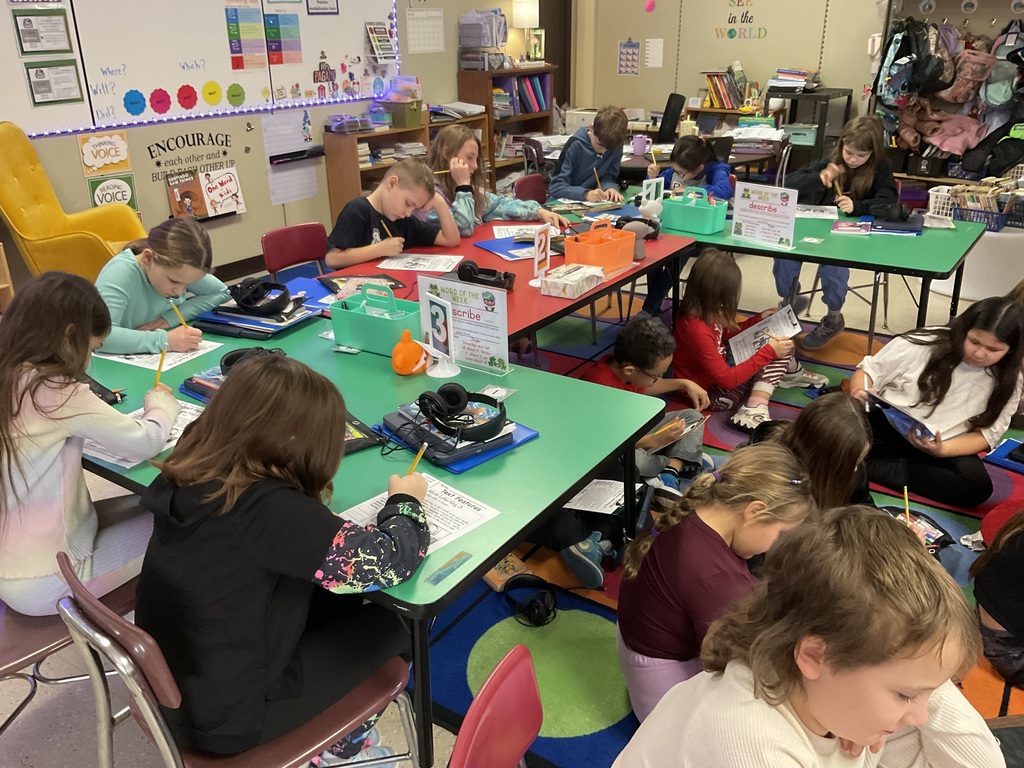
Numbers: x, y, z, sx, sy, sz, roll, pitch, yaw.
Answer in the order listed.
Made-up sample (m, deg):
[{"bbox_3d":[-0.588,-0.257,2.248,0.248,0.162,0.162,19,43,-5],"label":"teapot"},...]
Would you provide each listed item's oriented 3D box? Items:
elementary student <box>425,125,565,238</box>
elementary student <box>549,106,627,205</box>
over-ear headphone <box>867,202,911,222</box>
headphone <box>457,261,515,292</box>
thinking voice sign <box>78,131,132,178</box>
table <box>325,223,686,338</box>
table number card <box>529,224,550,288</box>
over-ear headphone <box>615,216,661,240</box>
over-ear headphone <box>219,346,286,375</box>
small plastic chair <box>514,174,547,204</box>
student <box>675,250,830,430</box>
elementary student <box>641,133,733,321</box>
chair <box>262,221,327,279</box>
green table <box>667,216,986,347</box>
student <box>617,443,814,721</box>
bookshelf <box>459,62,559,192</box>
[{"bbox_3d":[-0.161,-0.603,3.870,0.770,1.070,0.540,14,27,31],"label":"elementary student"},{"bbox_3d":[0.344,-0.862,4.439,0.500,1.090,0.620,-11,25,-22],"label":"elementary student"},{"bbox_3d":[1.579,-0.728,3.604,0.175,0.078,0.155,-1,23,0],"label":"over-ear headphone"},{"bbox_3d":[-0.079,-0.374,2.860,0.200,0.075,0.145,9,25,22],"label":"headphone"},{"bbox_3d":[-2.163,-1.227,4.562,0.010,0.215,0.280,14,27,31],"label":"thinking voice sign"},{"bbox_3d":[-0.059,-0.124,3.271,0.915,0.666,1.524,14,27,31],"label":"table"},{"bbox_3d":[0.103,-0.437,2.905,0.090,0.190,0.118,11,26,25],"label":"table number card"},{"bbox_3d":[0.531,-0.633,3.492,0.200,0.080,0.165,9,25,22],"label":"over-ear headphone"},{"bbox_3d":[-0.613,-0.046,2.062,0.180,0.078,0.155,-15,27,-30],"label":"over-ear headphone"},{"bbox_3d":[0.252,-0.809,4.867,0.440,0.680,0.410,16,28,35],"label":"small plastic chair"},{"bbox_3d":[0.987,-0.232,3.527,0.650,0.640,0.540,6,24,16],"label":"student"},{"bbox_3d":[0.924,-0.792,4.407,0.480,0.970,0.700,14,27,31],"label":"elementary student"},{"bbox_3d":[-0.781,-0.288,3.663,0.440,0.680,0.410,20,31,41],"label":"chair"},{"bbox_3d":[1.029,-0.420,3.938,1.830,0.666,0.915,15,27,32],"label":"green table"},{"bbox_3d":[0.496,0.460,1.814,0.560,0.710,0.460,-1,23,-1],"label":"student"},{"bbox_3d":[-0.021,-2.103,7.376,0.310,1.118,1.000,14,27,31],"label":"bookshelf"}]

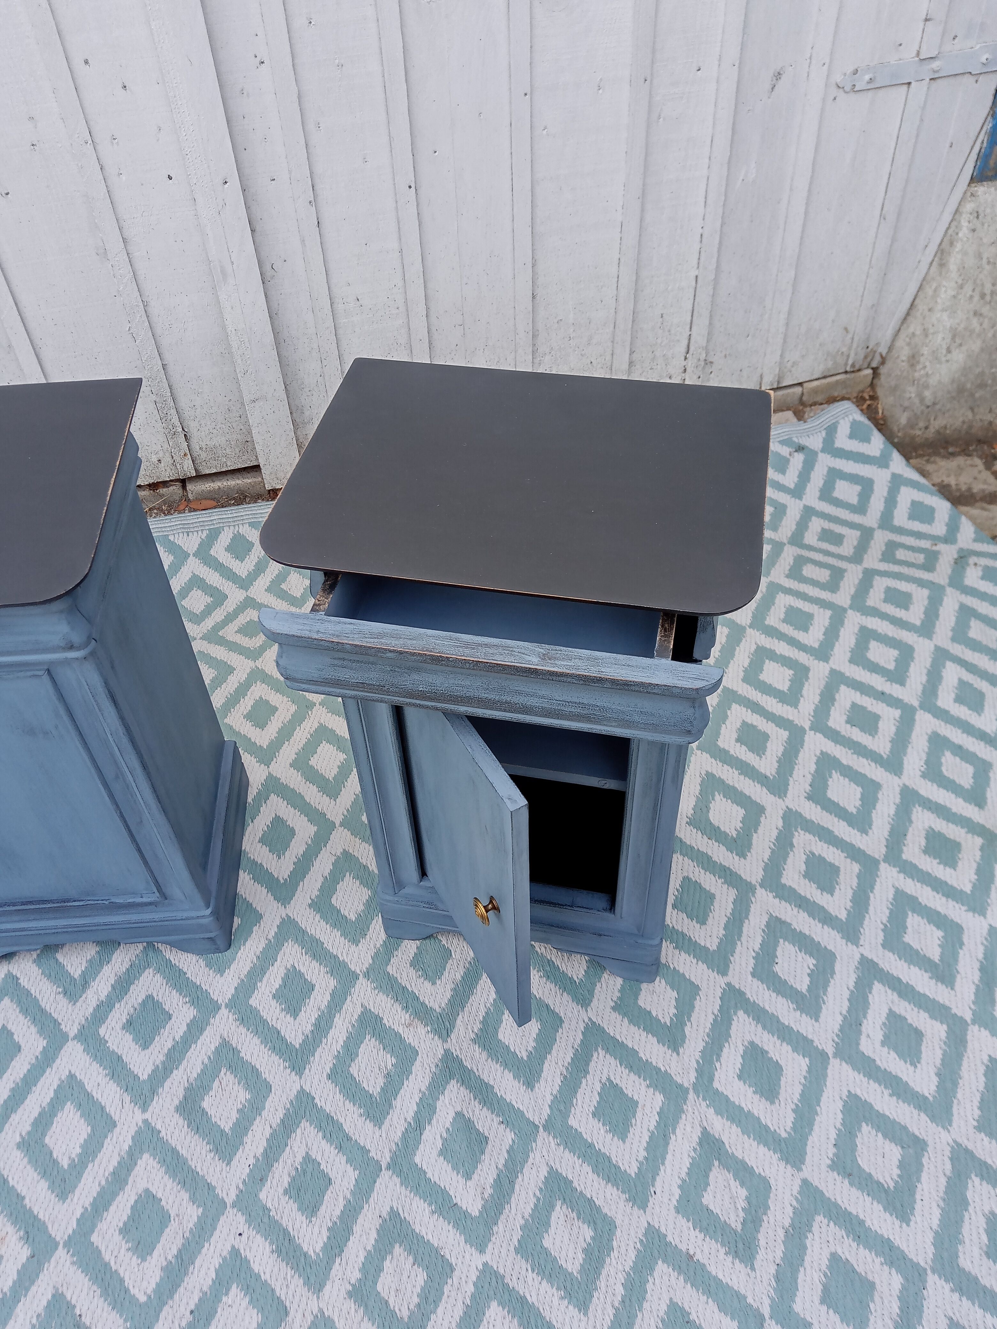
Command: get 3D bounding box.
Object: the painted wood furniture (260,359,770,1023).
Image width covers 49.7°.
[{"bbox_3d":[0.033,0.098,1.312,0.465,0.763,0.439,7,48,9],"label":"painted wood furniture"}]

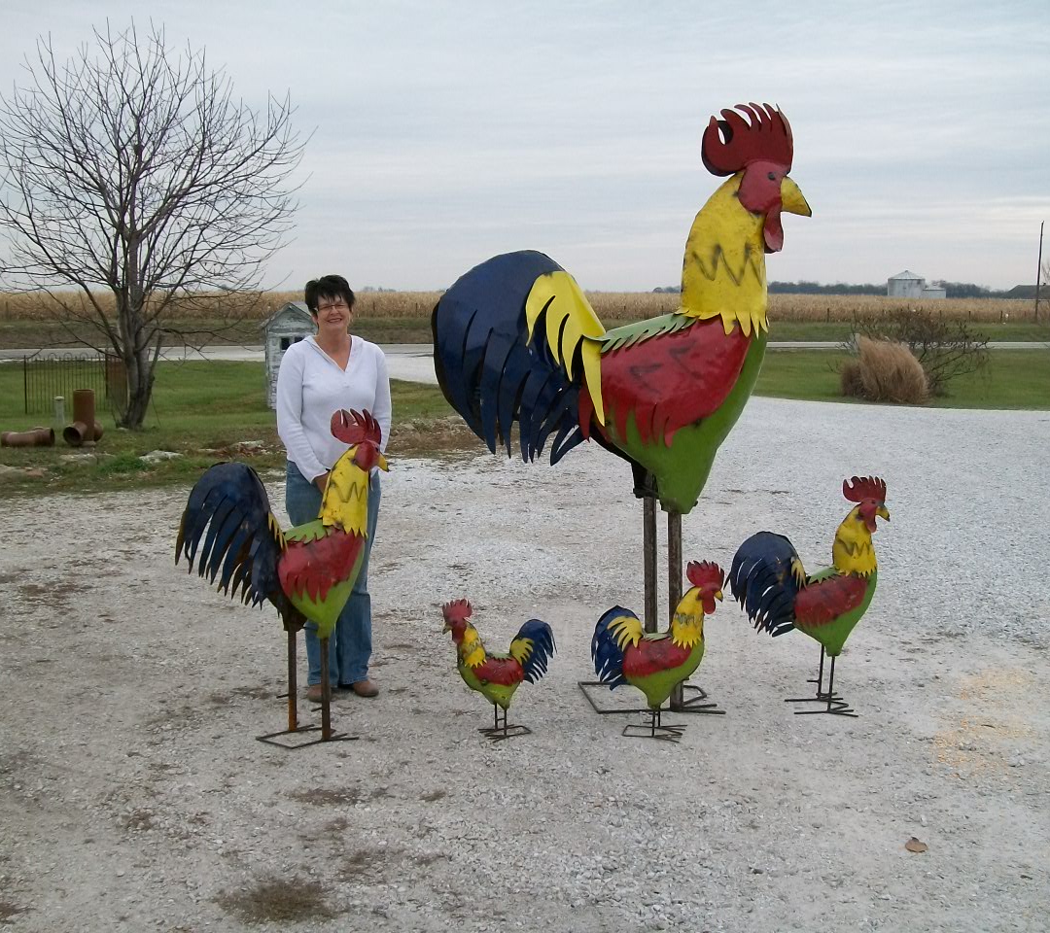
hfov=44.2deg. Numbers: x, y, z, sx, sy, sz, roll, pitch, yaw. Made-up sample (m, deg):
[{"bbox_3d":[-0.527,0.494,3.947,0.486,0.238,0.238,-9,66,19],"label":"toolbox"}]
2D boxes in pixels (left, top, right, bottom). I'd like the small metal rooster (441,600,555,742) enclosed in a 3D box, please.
[{"bbox_3d":[-0.090,0.721,4.695,0.432,0.502,0.190,-2,8,-20],"label":"small metal rooster"}]

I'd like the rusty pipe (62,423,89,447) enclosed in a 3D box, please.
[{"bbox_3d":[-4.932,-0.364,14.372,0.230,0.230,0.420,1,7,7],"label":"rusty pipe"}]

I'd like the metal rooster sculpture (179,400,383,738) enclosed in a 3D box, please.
[{"bbox_3d":[-0.820,0.397,4.584,0.836,1.178,0.330,-6,10,-43],"label":"metal rooster sculpture"}]

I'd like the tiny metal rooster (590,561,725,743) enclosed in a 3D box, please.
[{"bbox_3d":[0.478,0.652,4.704,0.478,0.645,0.220,2,8,13],"label":"tiny metal rooster"}]

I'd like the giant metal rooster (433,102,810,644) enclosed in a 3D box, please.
[{"bbox_3d":[0.373,-0.229,4.995,1.453,2.316,0.600,0,7,-7],"label":"giant metal rooster"}]

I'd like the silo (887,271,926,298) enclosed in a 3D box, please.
[{"bbox_3d":[67.787,-31.305,230.455,6.738,7.077,6.738,3,8,16],"label":"silo"}]

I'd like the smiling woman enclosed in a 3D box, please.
[{"bbox_3d":[-0.768,0.082,5.117,0.470,1.650,0.340,-2,8,-16],"label":"smiling woman"}]

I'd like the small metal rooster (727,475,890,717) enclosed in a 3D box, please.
[{"bbox_3d":[1.095,0.485,5.011,0.622,0.908,0.260,0,7,-3],"label":"small metal rooster"}]

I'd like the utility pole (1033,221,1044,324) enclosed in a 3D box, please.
[{"bbox_3d":[43.515,-16.423,109.456,0.280,8.540,0.280,1,7,0],"label":"utility pole"}]

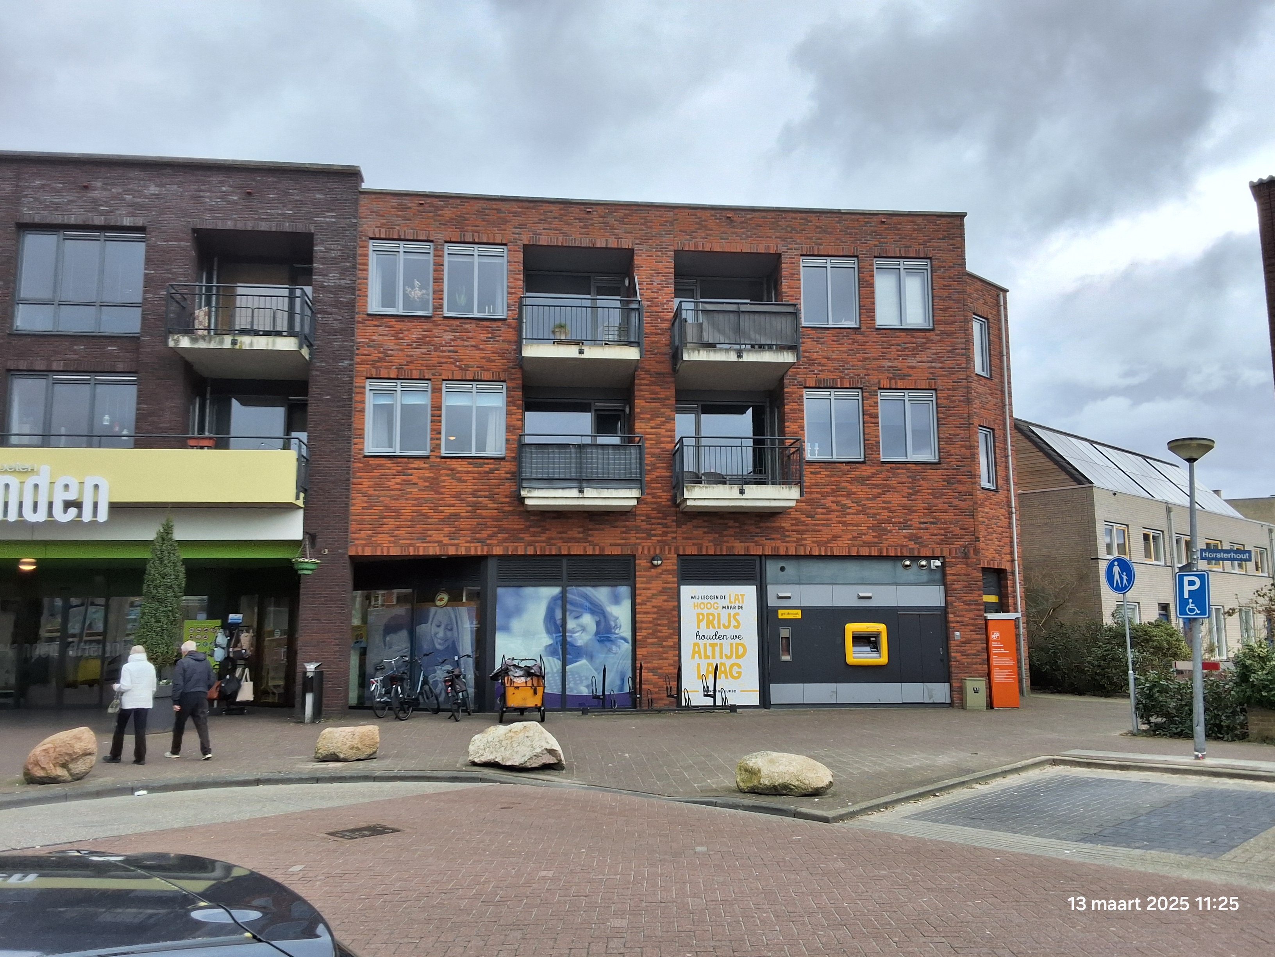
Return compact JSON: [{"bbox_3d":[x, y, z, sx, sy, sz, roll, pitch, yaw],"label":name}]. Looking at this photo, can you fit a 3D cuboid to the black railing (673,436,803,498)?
[{"bbox_3d":[2.084,-0.170,21.559,2.524,1.227,1.100,1,-6,-6],"label":"black railing"}]

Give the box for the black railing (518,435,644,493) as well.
[{"bbox_3d":[-1.171,-0.204,21.071,2.540,1.200,1.070,1,-8,-6],"label":"black railing"}]

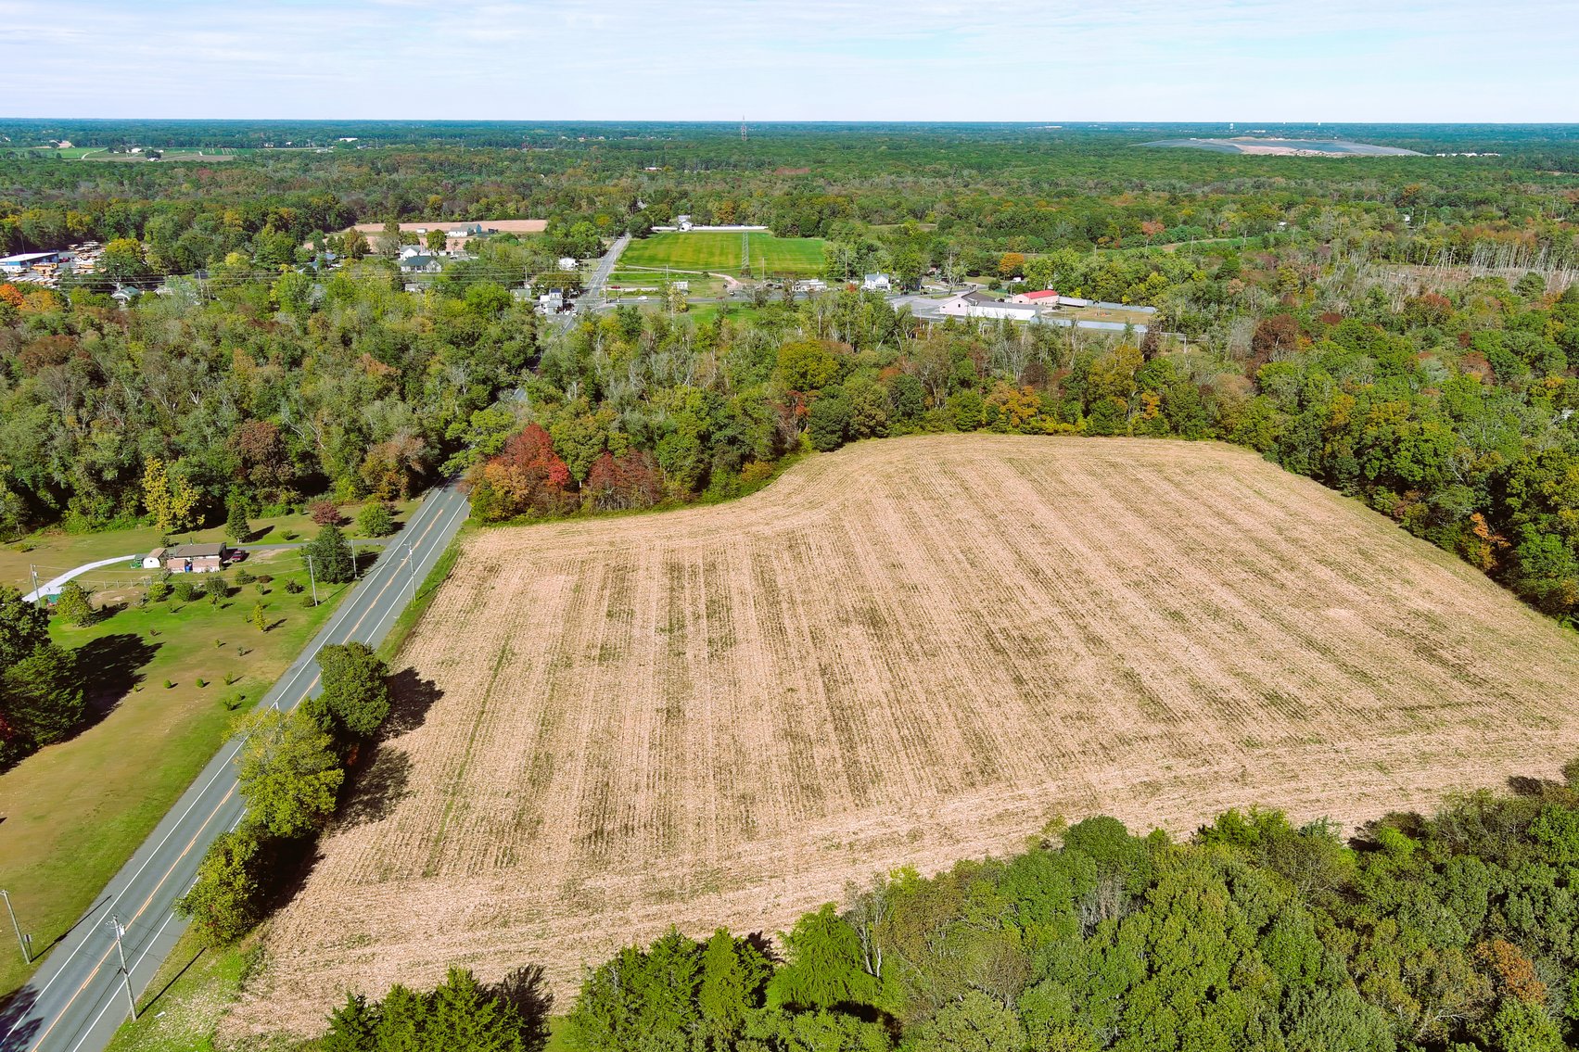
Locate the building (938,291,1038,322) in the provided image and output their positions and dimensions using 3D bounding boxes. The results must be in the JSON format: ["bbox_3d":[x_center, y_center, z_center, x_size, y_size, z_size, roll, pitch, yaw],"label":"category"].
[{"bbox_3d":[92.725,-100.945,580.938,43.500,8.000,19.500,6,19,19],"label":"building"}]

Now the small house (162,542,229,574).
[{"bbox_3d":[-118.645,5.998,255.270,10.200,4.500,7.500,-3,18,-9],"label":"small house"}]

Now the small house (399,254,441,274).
[{"bbox_3d":[-210.441,-151.212,733.188,22.300,8.200,12.000,0,18,0],"label":"small house"}]

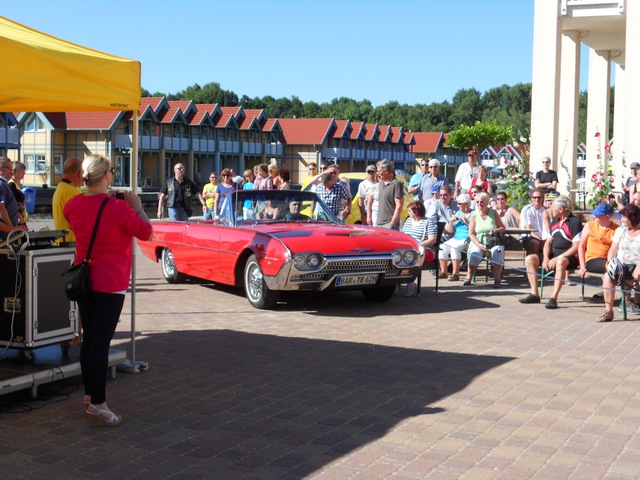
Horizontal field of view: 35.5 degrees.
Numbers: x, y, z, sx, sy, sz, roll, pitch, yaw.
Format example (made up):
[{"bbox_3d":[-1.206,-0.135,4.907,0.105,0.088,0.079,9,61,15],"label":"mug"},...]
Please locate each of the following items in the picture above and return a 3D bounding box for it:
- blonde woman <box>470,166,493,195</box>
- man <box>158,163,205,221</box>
[{"bbox_3d":[3.109,-0.622,19.356,0.450,1.640,0.300,2,4,9],"label":"blonde woman"},{"bbox_3d":[-2.414,-0.453,17.359,0.720,1.750,0.380,1,4,-6],"label":"man"}]

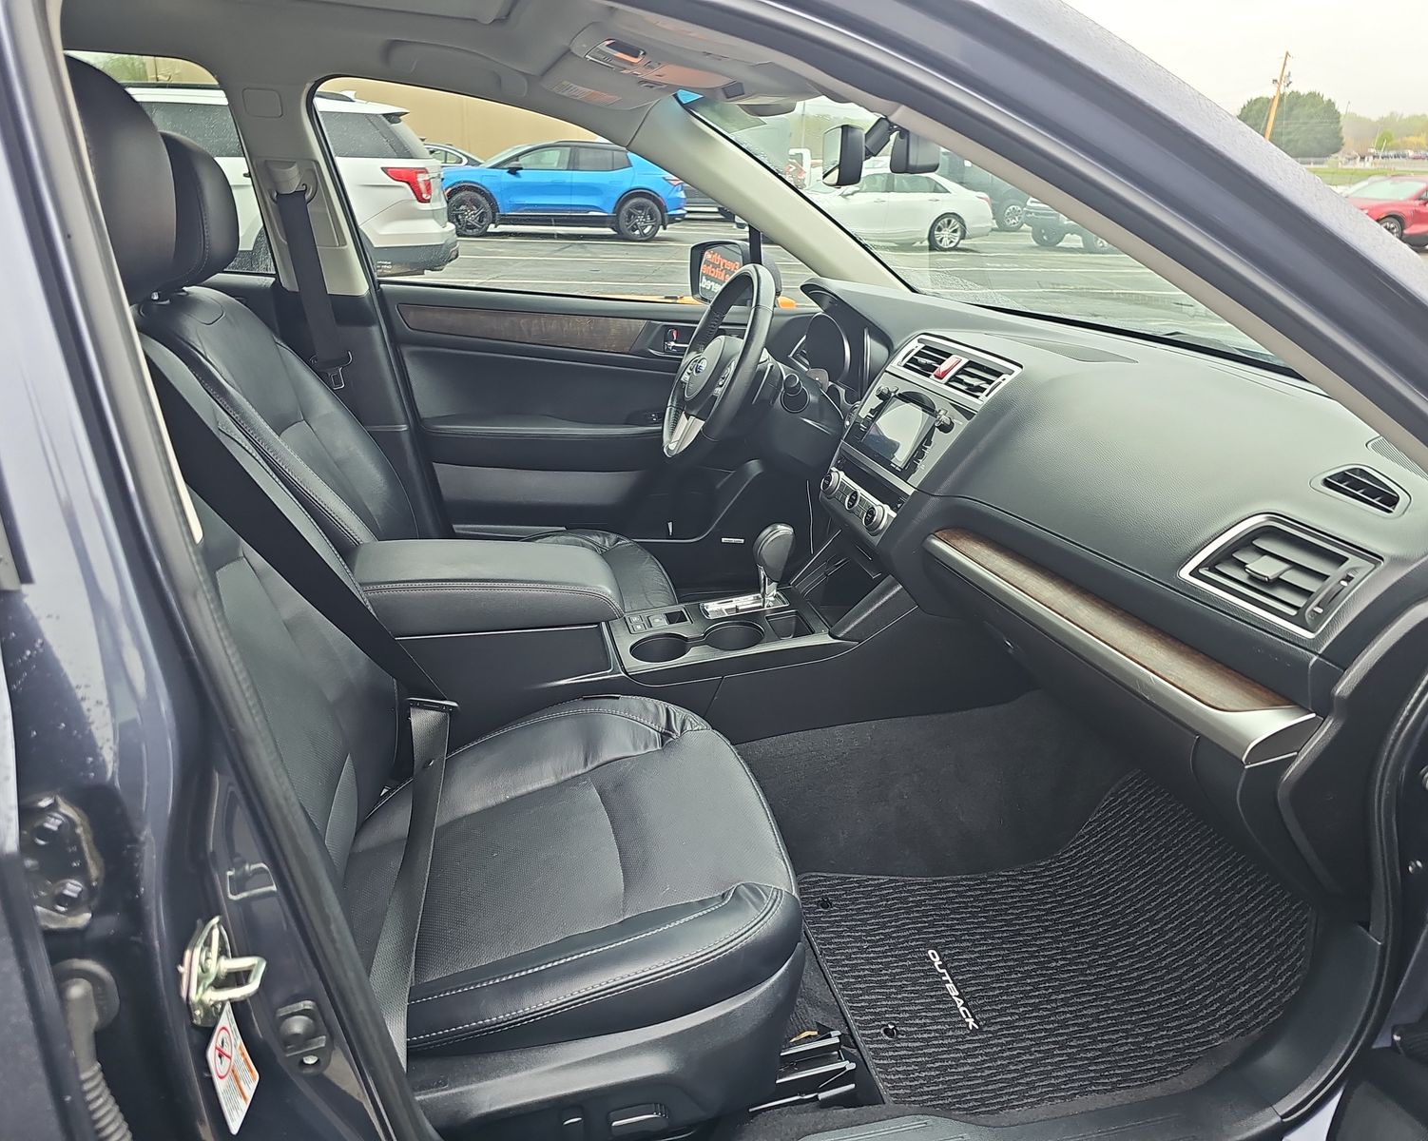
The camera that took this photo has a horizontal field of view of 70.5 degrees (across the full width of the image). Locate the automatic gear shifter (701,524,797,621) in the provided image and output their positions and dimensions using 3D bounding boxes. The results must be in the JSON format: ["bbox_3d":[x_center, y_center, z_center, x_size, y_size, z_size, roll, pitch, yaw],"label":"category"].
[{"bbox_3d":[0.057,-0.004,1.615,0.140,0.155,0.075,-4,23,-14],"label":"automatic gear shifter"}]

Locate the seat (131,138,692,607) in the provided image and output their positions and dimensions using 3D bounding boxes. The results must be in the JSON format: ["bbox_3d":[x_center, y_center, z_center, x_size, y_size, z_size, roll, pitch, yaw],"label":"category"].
[{"bbox_3d":[-0.485,-0.161,1.758,0.880,1.090,0.530,-4,23,-14],"label":"seat"}]

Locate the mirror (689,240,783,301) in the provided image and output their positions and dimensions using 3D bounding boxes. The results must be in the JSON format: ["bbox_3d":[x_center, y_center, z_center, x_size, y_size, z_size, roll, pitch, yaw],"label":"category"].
[{"bbox_3d":[0.047,-0.681,2.298,0.120,0.140,0.220,-9,25,-25],"label":"mirror"}]

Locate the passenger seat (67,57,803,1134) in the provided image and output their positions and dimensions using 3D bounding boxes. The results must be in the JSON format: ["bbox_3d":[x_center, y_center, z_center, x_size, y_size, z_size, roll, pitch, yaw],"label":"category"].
[{"bbox_3d":[-0.275,0.095,1.089,0.840,1.130,0.530,-4,23,-14],"label":"passenger seat"}]

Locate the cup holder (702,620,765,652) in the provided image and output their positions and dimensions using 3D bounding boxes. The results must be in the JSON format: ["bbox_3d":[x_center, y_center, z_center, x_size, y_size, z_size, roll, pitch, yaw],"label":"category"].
[{"bbox_3d":[0.030,0.137,1.556,0.093,0.075,0.093,-4,23,-14],"label":"cup holder"}]

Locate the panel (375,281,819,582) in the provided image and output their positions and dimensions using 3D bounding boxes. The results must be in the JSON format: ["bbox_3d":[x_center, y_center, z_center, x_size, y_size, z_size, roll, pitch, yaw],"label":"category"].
[{"bbox_3d":[-0.203,-0.250,2.187,0.950,0.700,0.140,-4,23,-14],"label":"panel"}]

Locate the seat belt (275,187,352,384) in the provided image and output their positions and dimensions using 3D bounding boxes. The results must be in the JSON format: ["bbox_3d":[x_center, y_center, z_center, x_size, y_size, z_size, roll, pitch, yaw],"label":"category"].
[{"bbox_3d":[-0.738,-0.508,1.884,0.085,0.400,0.060,-4,23,-14],"label":"seat belt"}]

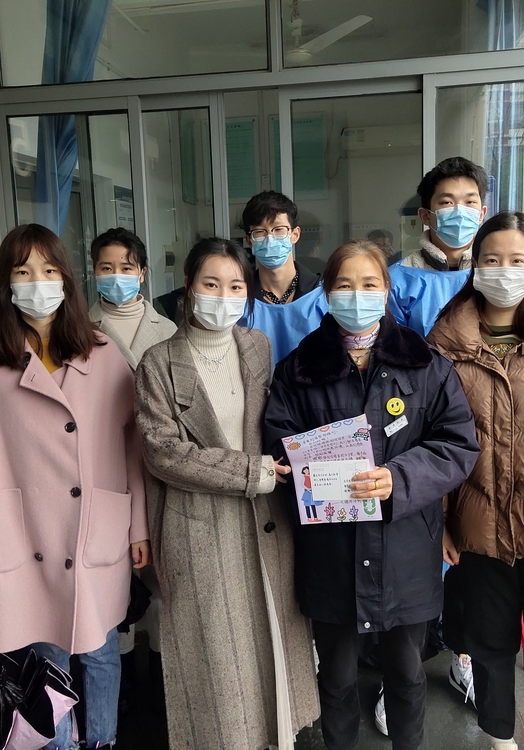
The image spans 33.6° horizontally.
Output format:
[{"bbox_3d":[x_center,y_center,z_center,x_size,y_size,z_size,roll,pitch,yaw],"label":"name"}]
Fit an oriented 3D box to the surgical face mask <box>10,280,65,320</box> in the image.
[{"bbox_3d":[-0.558,-0.186,2.160,0.130,0.100,0.080,-5,11,-13],"label":"surgical face mask"}]

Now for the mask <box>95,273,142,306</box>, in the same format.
[{"bbox_3d":[-0.452,-0.270,2.740,0.130,0.105,0.080,-4,11,-6],"label":"mask"}]

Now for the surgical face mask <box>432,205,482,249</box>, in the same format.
[{"bbox_3d":[0.551,-0.416,2.430,0.130,0.118,0.085,-2,11,4],"label":"surgical face mask"}]

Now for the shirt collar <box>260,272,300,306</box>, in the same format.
[{"bbox_3d":[0.055,-0.273,2.730,0.135,0.115,0.120,-2,11,3],"label":"shirt collar"}]

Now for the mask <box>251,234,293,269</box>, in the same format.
[{"bbox_3d":[0.031,-0.379,2.670,0.125,0.105,0.080,-1,11,9],"label":"mask"}]

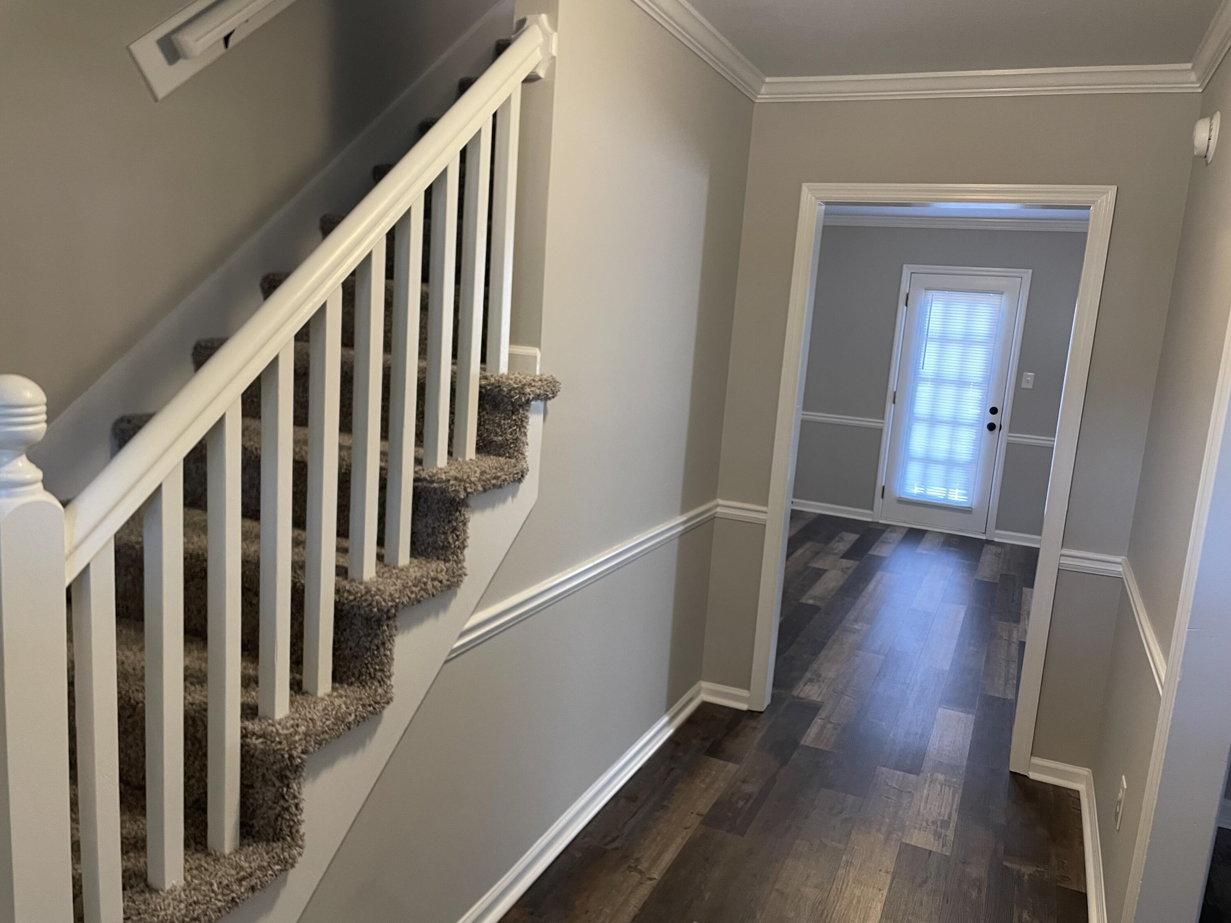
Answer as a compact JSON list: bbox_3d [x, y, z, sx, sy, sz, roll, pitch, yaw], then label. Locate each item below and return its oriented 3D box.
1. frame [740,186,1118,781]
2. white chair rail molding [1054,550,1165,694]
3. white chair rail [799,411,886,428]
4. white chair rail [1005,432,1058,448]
[{"bbox_3d":[1.124,0.048,3.458,1.052,2.081,0.130,8,10,24],"label":"frame"},{"bbox_3d":[1.410,0.423,2.675,0.189,0.079,1.166,8,10,24],"label":"white chair rail molding"},{"bbox_3d":[1.888,-0.345,7.762,0.729,0.073,0.025,8,10,24],"label":"white chair rail"},{"bbox_3d":[3.237,-0.155,7.169,0.351,0.073,0.025,8,10,24],"label":"white chair rail"}]

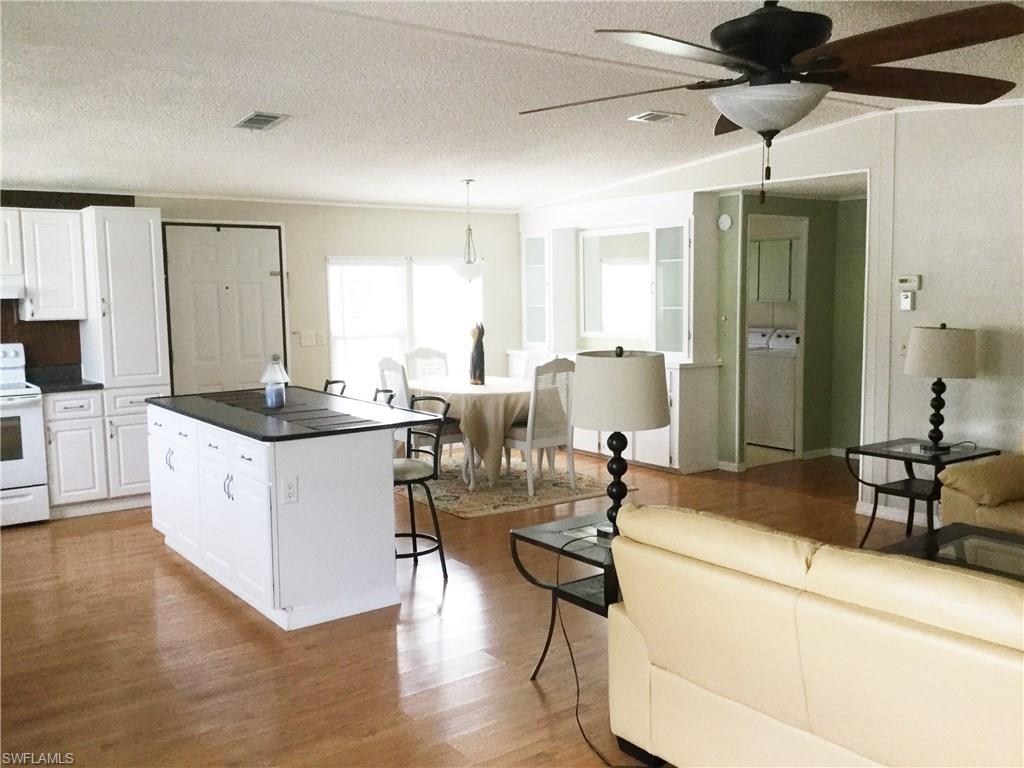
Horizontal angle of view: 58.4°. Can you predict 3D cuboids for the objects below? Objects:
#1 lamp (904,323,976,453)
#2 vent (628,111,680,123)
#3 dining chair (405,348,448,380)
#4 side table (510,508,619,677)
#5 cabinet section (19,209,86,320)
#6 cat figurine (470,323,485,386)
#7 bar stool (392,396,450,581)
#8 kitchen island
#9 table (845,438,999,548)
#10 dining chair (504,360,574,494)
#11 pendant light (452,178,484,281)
[{"bbox_3d":[2.447,0.012,5.253,0.405,0.730,0.405,-5,8,-37],"label":"lamp"},{"bbox_3d":[0.906,-1.670,5.730,0.280,0.030,0.220,-5,3,-37],"label":"vent"},{"bbox_3d":[-0.592,0.203,7.937,0.480,1.005,0.550,-5,8,-37],"label":"dining chair"},{"bbox_3d":[0.392,0.884,3.612,0.570,0.605,0.565,-5,8,-37],"label":"side table"},{"bbox_3d":[-3.312,-0.848,6.585,0.379,0.777,0.310,-6,8,-37],"label":"cabinet section"},{"bbox_3d":[-0.277,-0.248,7.538,0.115,0.510,0.115,-5,8,-37],"label":"cat figurine"},{"bbox_3d":[-0.578,0.567,4.868,0.470,0.970,0.410,-5,8,-37],"label":"bar stool"},{"bbox_3d":[-1.265,0.578,5.133,0.965,0.900,1.880,-5,8,-37],"label":"kitchen island"},{"bbox_3d":[2.357,0.672,5.282,0.570,0.585,0.570,-5,8,-37],"label":"table"},{"bbox_3d":[0.204,0.293,7.034,0.480,1.015,0.550,-4,7,-30],"label":"dining chair"},{"bbox_3d":[-0.334,-1.214,7.295,0.290,0.790,0.290,0,6,0],"label":"pendant light"}]

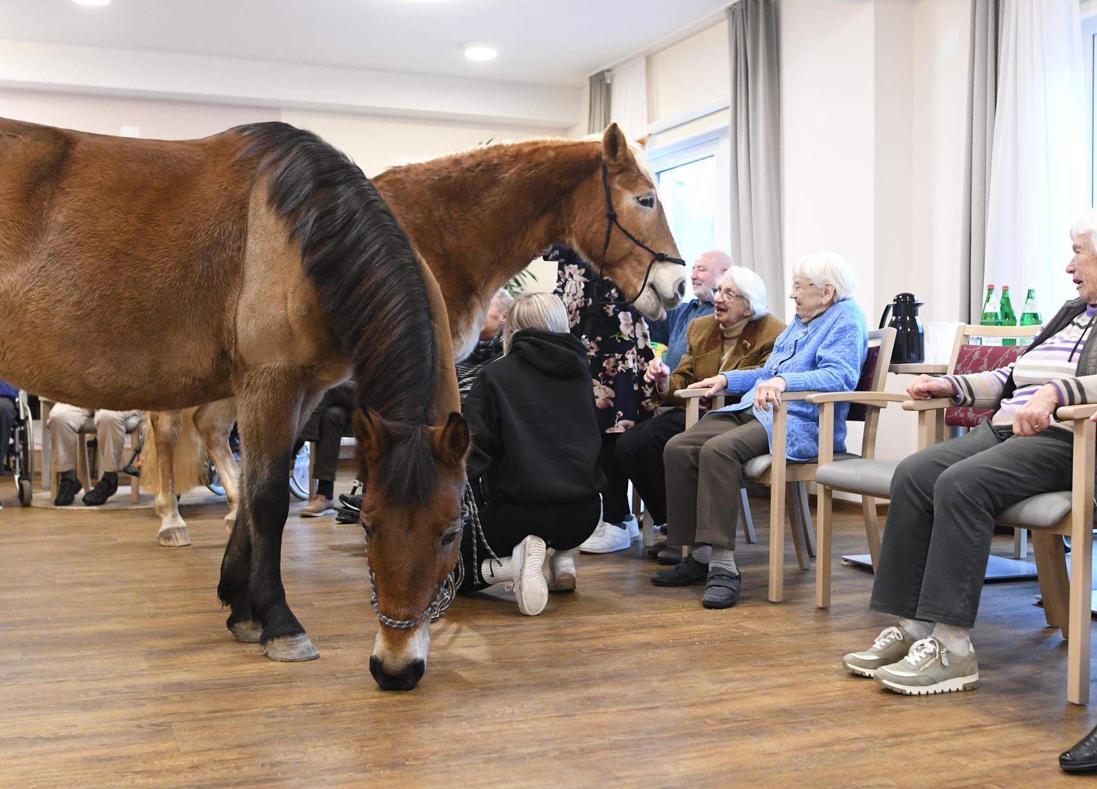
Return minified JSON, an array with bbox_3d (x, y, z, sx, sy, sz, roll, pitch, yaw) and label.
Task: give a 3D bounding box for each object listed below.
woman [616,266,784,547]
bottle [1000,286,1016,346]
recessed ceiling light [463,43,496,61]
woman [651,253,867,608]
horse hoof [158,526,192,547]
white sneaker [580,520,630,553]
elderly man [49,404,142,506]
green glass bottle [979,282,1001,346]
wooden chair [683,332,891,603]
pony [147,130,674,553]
[{"bbox_3d":[0.597,0.058,4.609,0.680,1.135,0.530,-1,2,-36],"label":"woman"},{"bbox_3d":[1.725,-0.258,4.474,0.082,0.300,0.082,-1,2,-22],"label":"bottle"},{"bbox_3d":[-0.423,-2.097,7.263,0.210,0.055,0.210,0,2,0],"label":"recessed ceiling light"},{"bbox_3d":[0.717,0.078,4.015,0.660,1.135,0.540,-1,2,-26],"label":"woman"},{"bbox_3d":[-1.538,0.578,4.862,0.140,0.080,0.120,1,2,26],"label":"horse hoof"},{"bbox_3d":[0.208,0.563,4.787,0.270,0.115,0.100,-1,2,-30],"label":"white sneaker"},{"bbox_3d":[-2.400,0.134,6.468,0.520,0.860,0.560,0,2,-5],"label":"elderly man"},{"bbox_3d":[1.635,-0.255,4.374,0.082,0.300,0.082,-1,2,-22],"label":"green glass bottle"},{"bbox_3d":[0.817,0.207,4.065,0.570,0.875,0.570,-1,2,-24],"label":"wooden chair"},{"bbox_3d":[-0.620,-0.179,4.627,2.360,1.610,0.580,1,2,25],"label":"pony"}]

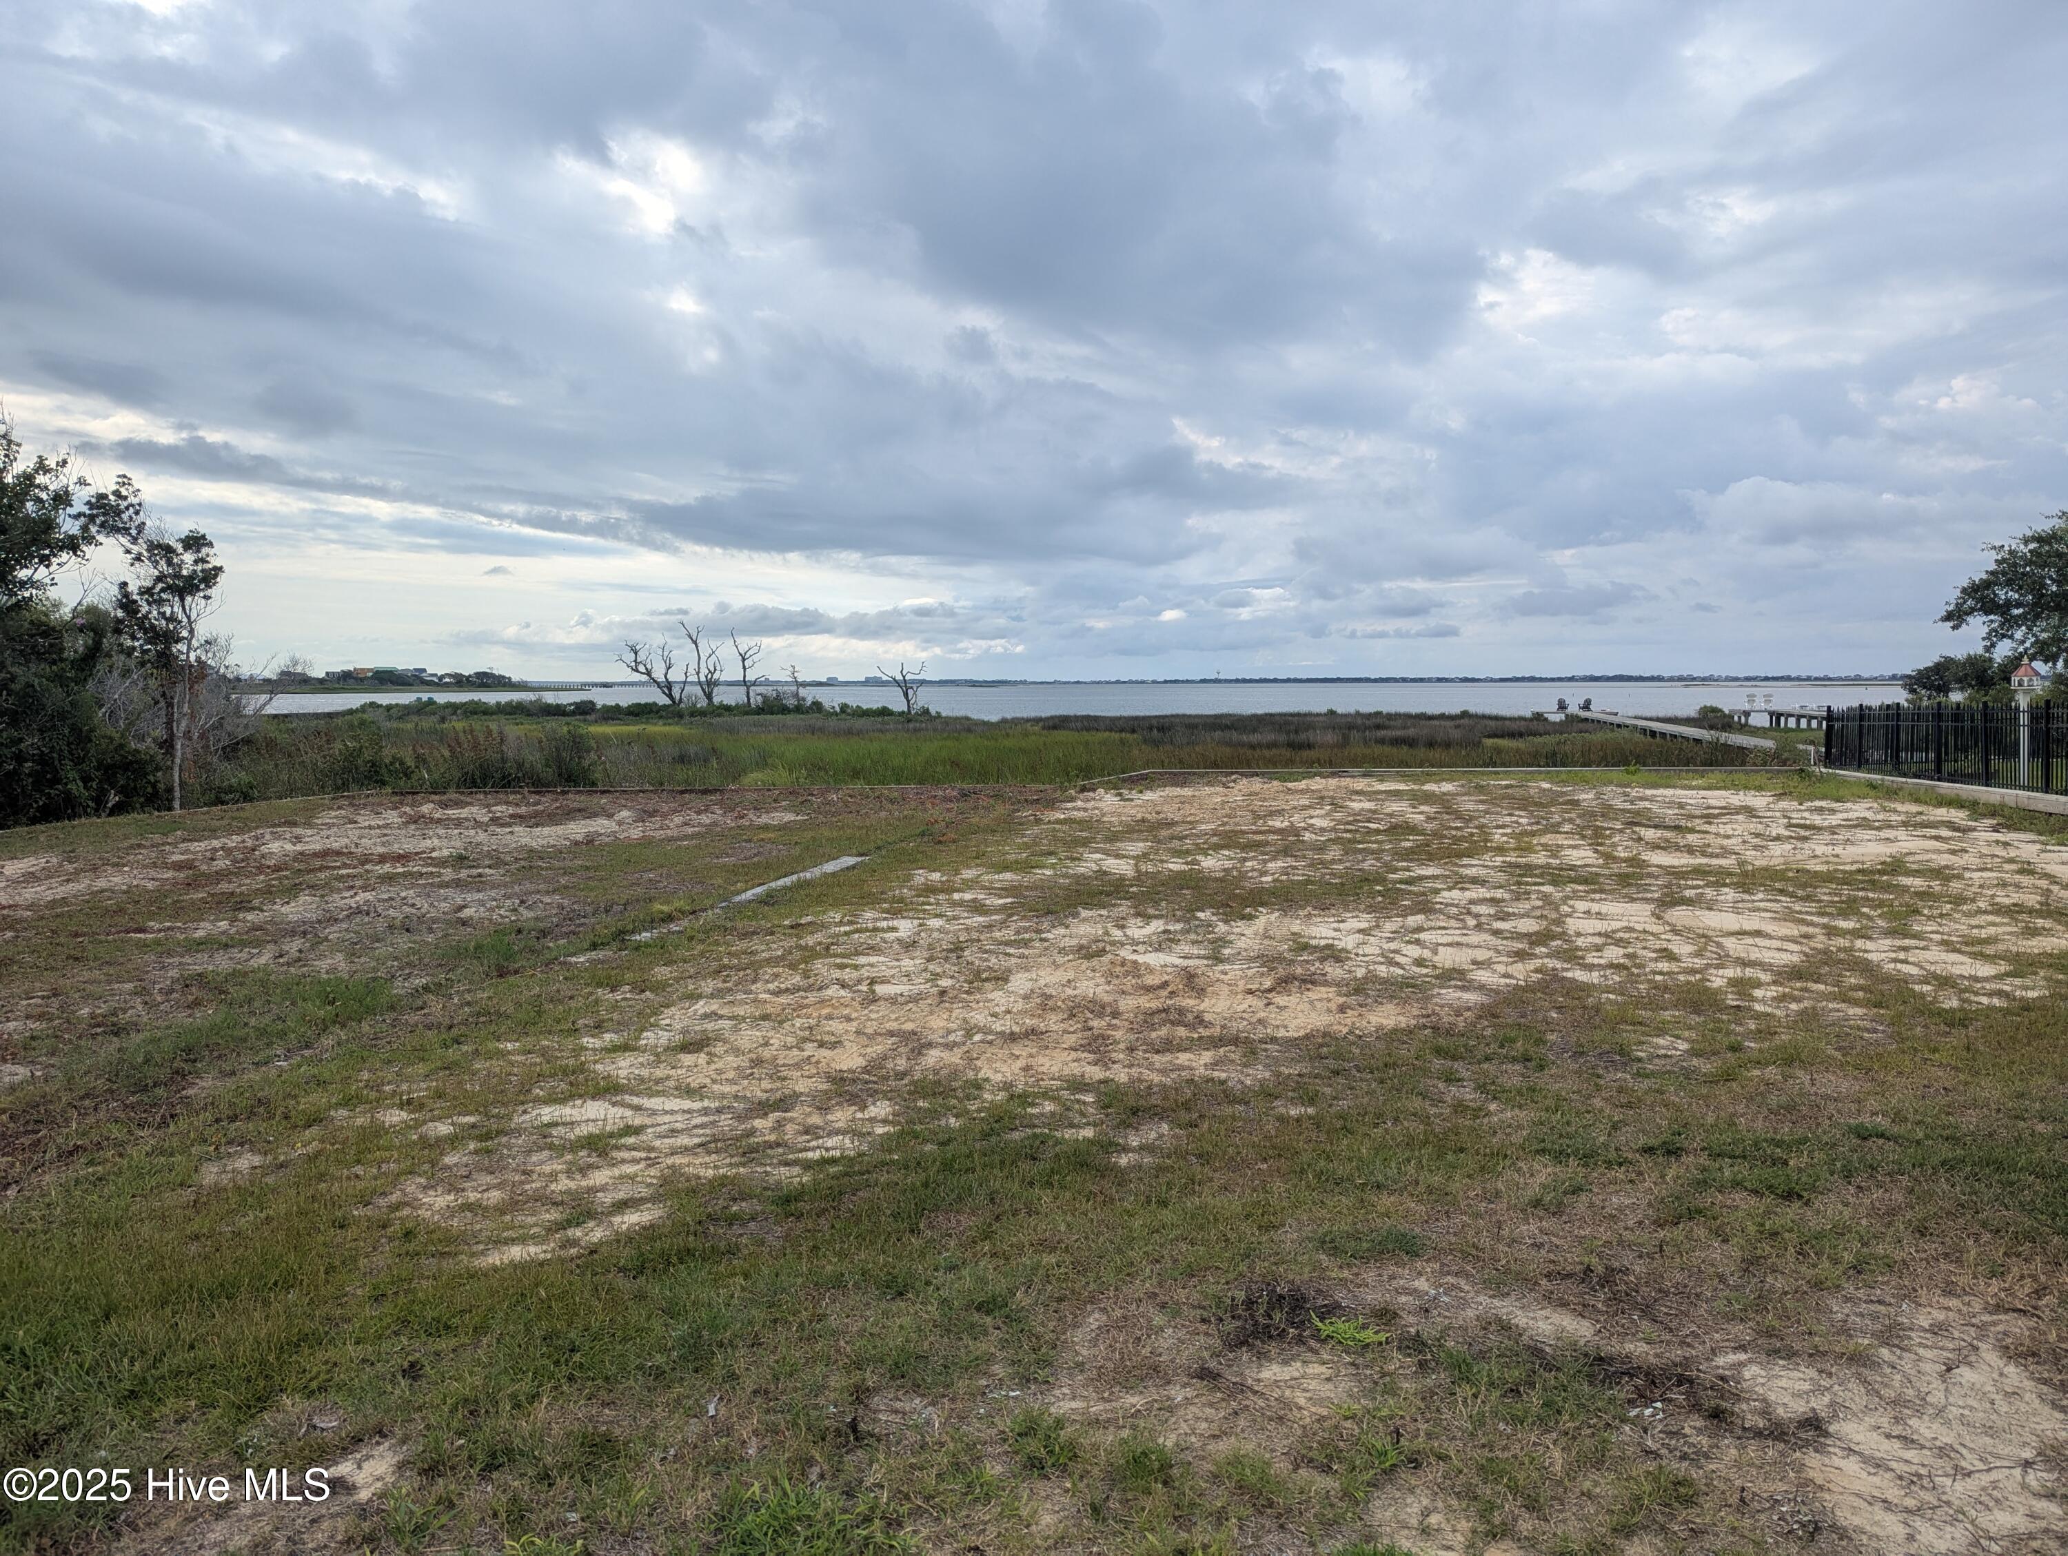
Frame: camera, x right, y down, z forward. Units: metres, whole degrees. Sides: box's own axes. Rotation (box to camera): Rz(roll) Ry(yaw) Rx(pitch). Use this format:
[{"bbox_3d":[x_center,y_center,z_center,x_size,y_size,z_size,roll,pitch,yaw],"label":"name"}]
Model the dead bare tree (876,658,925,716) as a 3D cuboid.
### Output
[{"bbox_3d":[-9.934,-6.685,107.000,3.600,4.500,3.300,-1,4,-5],"label":"dead bare tree"}]

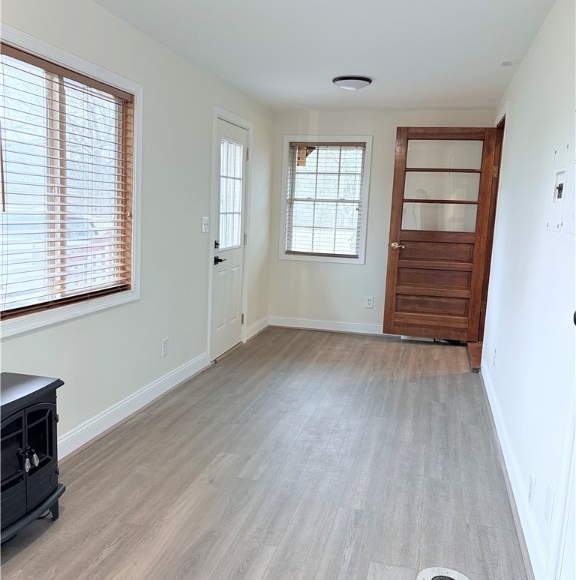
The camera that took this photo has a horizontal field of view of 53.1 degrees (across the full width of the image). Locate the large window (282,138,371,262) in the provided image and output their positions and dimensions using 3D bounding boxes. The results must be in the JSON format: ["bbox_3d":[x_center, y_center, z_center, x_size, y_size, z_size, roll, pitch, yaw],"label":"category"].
[{"bbox_3d":[0.401,-0.977,6.268,0.960,1.340,0.100,4,9,14],"label":"large window"}]

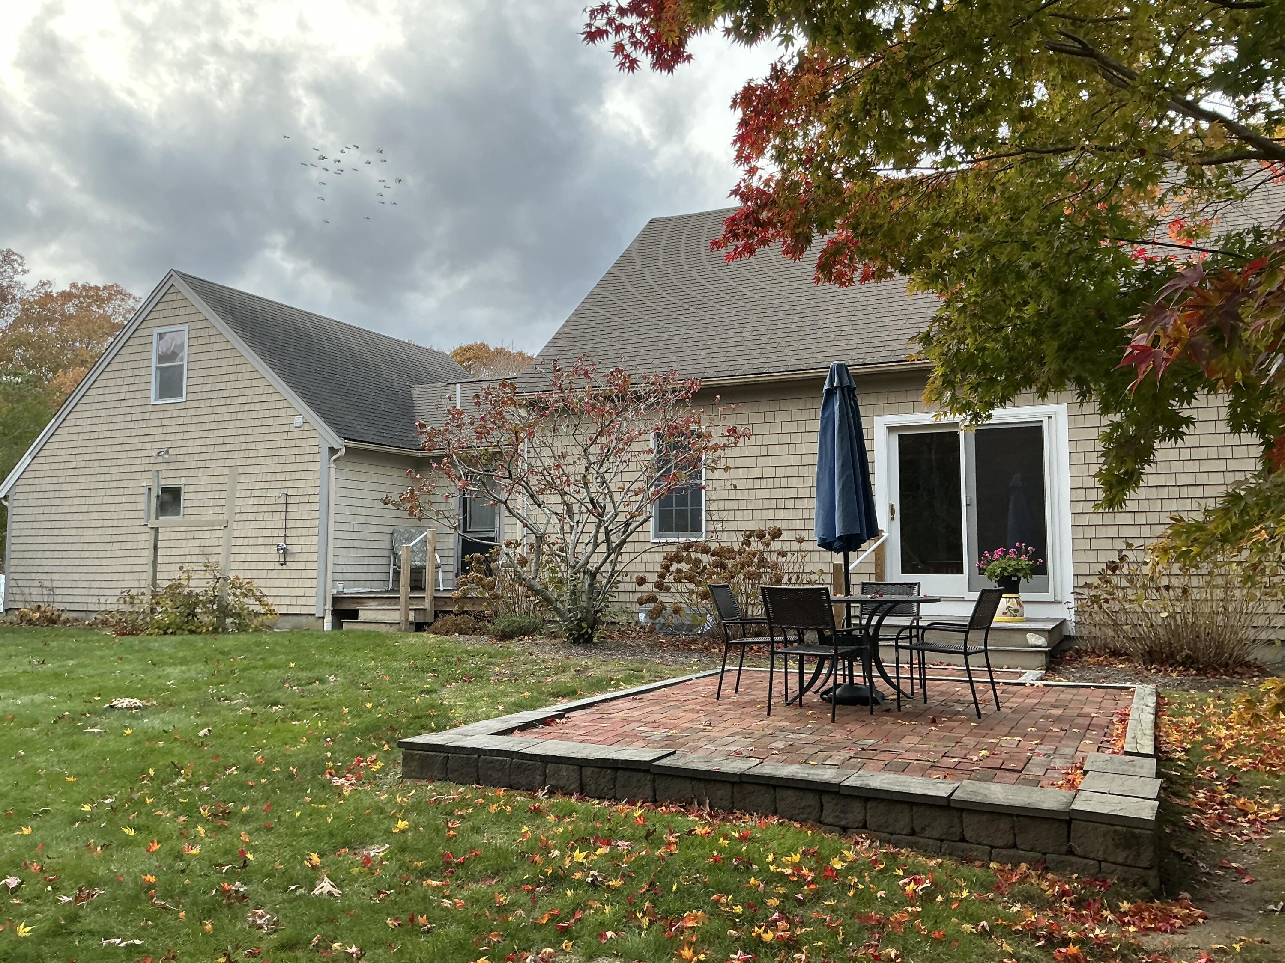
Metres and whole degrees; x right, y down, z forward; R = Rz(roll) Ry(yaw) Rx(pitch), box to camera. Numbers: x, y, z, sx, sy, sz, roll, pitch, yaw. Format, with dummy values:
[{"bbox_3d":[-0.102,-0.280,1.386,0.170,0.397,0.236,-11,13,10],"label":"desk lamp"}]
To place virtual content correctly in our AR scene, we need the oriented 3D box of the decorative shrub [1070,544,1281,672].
[{"bbox_3d":[4.971,1.149,9.593,1.800,1.150,1.300,-2,-6,24],"label":"decorative shrub"}]

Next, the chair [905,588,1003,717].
[{"bbox_3d":[2.088,1.126,6.996,0.600,0.837,0.550,-4,-6,34],"label":"chair"}]

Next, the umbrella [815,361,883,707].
[{"bbox_3d":[1.492,0.348,7.696,0.480,2.512,0.480,-2,-6,24],"label":"umbrella"}]

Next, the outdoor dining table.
[{"bbox_3d":[1.517,1.233,7.609,1.340,0.734,1.340,-2,-6,24],"label":"outdoor dining table"}]

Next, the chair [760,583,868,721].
[{"bbox_3d":[1.131,1.104,6.779,0.550,0.837,0.600,-4,-7,36],"label":"chair"}]

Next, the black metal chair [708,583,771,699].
[{"bbox_3d":[0.857,1.196,7.779,0.600,0.837,0.550,-2,-6,22],"label":"black metal chair"}]

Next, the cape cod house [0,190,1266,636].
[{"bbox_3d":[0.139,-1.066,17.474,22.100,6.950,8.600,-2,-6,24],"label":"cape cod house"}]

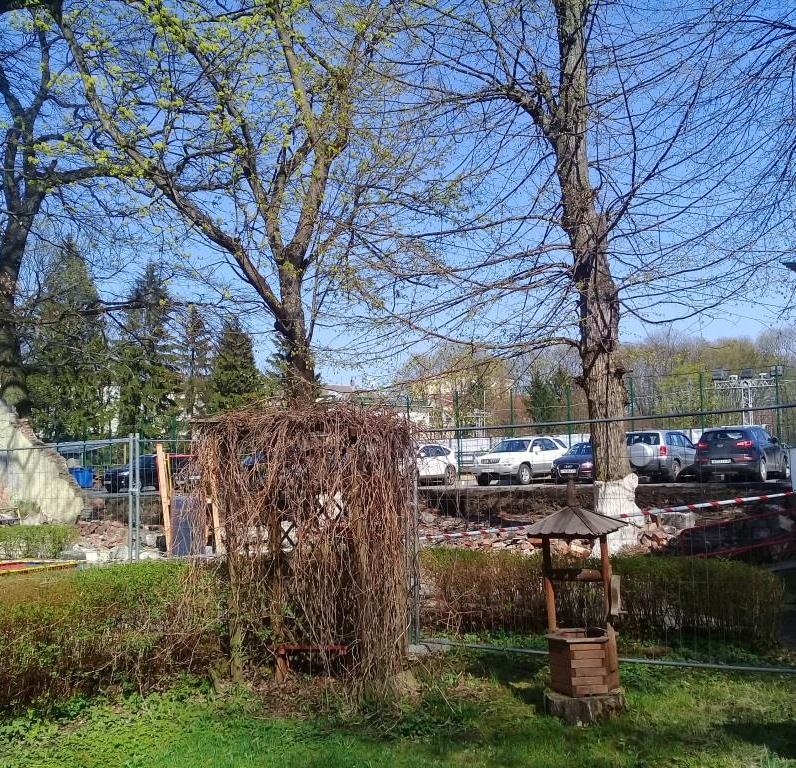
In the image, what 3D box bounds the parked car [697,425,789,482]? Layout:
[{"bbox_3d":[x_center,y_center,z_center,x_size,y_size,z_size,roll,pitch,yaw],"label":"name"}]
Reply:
[{"bbox_3d":[10.596,2.125,27.710,1.855,1.640,4.440,-4,-6,36],"label":"parked car"}]

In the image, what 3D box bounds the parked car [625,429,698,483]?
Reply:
[{"bbox_3d":[8.900,2.465,31.296,1.735,1.690,4.200,-4,-6,31],"label":"parked car"}]

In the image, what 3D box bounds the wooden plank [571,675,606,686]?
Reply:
[{"bbox_3d":[1.192,1.867,5.765,0.201,0.056,0.030,-2,-5,2],"label":"wooden plank"}]

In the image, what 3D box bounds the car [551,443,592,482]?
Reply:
[{"bbox_3d":[6.963,2.732,32.278,1.800,1.460,4.300,-4,-6,32],"label":"car"}]

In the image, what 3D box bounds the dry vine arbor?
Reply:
[{"bbox_3d":[-0.675,1.234,7.068,1.580,2.050,1.200,-1,-5,3],"label":"dry vine arbor"}]

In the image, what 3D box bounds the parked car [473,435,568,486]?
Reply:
[{"bbox_3d":[4.513,2.741,32.882,1.820,1.670,4.570,-4,-6,31],"label":"parked car"}]

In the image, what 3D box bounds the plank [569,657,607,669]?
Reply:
[{"bbox_3d":[1.187,1.756,5.765,0.201,0.056,0.030,-2,-5,2],"label":"plank"}]

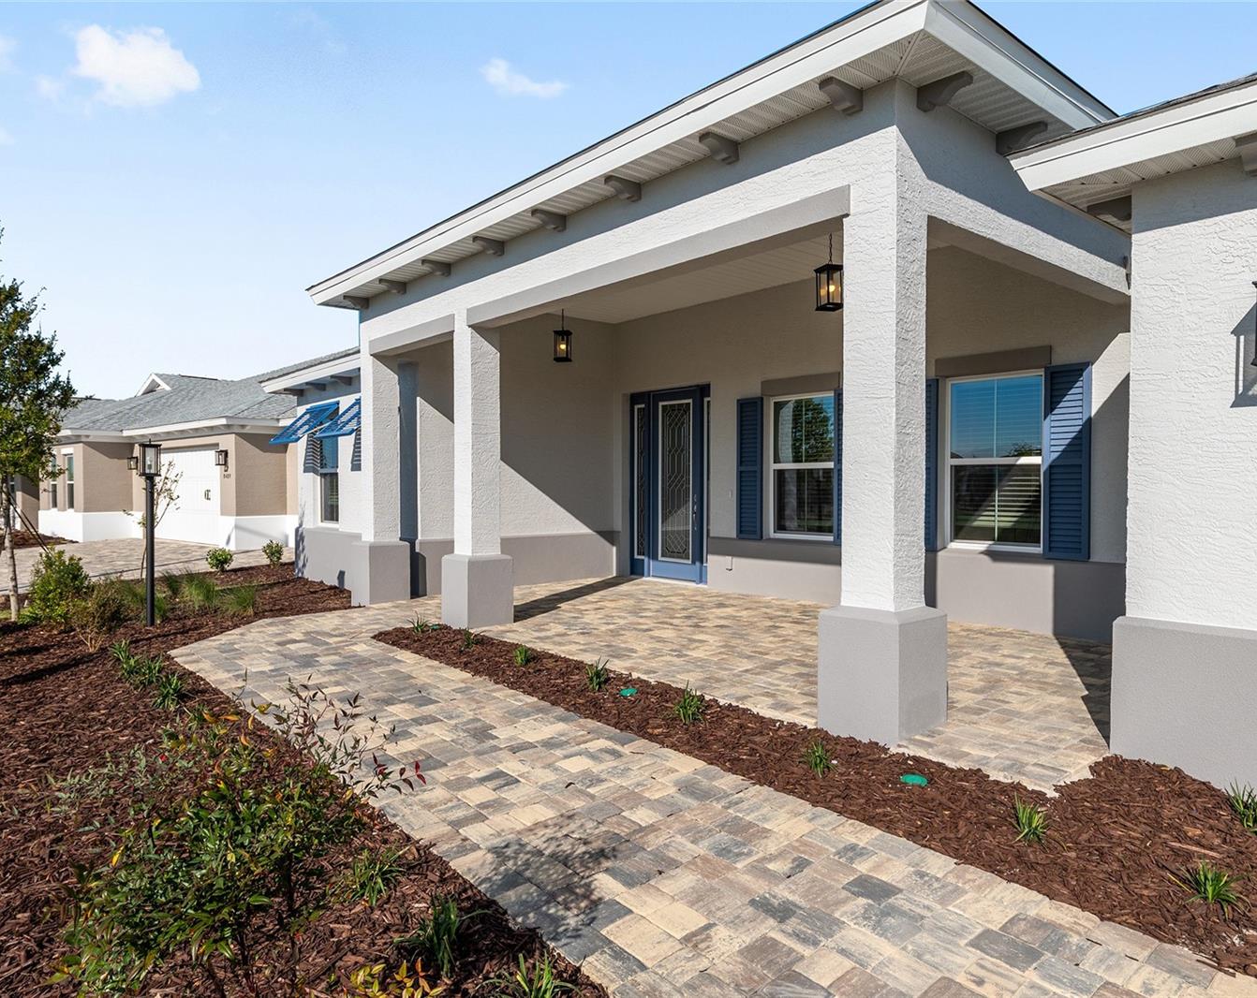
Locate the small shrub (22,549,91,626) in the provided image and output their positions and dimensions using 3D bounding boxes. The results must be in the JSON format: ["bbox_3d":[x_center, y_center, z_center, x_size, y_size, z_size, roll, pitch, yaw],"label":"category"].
[{"bbox_3d":[-5.779,0.874,8.400,0.630,0.770,0.630,-1,1,-40],"label":"small shrub"}]

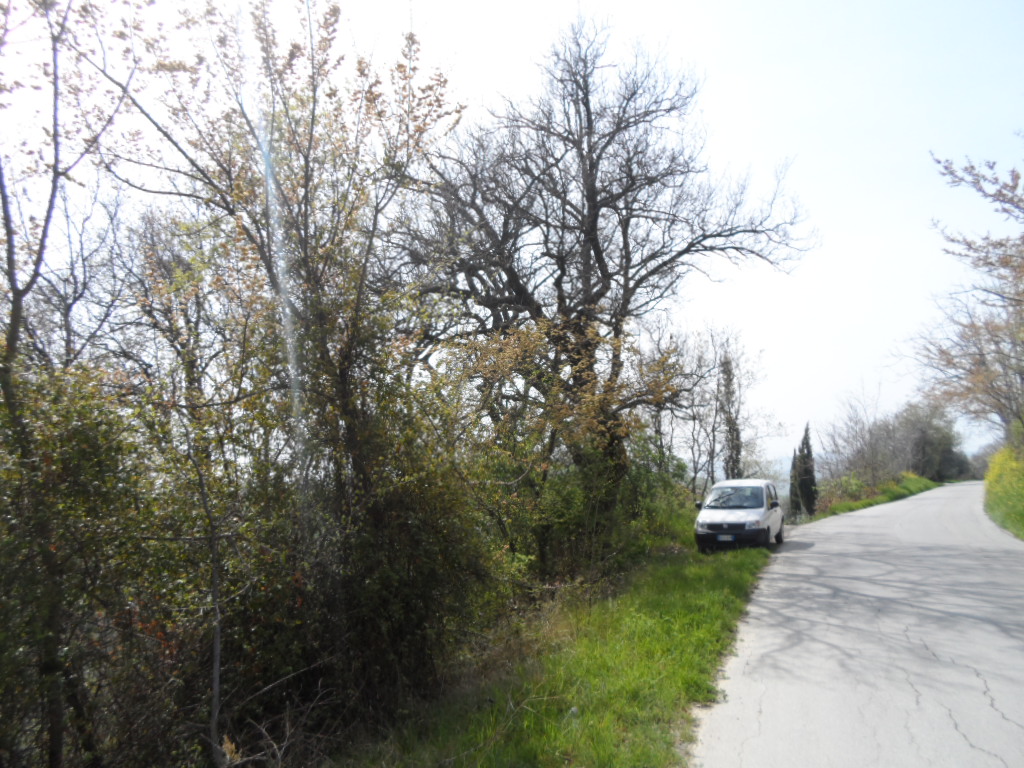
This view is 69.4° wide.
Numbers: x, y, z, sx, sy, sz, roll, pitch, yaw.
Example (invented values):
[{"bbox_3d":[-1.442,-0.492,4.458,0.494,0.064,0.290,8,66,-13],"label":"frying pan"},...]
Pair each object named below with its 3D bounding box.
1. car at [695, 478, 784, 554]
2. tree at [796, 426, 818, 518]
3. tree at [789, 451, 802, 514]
[{"bbox_3d":[5.282,3.017,17.069,1.620,1.540,3.540,-5,-7,27],"label":"car"},{"bbox_3d":[10.917,3.178,27.212,0.740,3.527,0.740,-3,-7,22],"label":"tree"},{"bbox_3d":[10.613,3.732,27.658,0.480,2.632,0.480,-3,-7,22],"label":"tree"}]

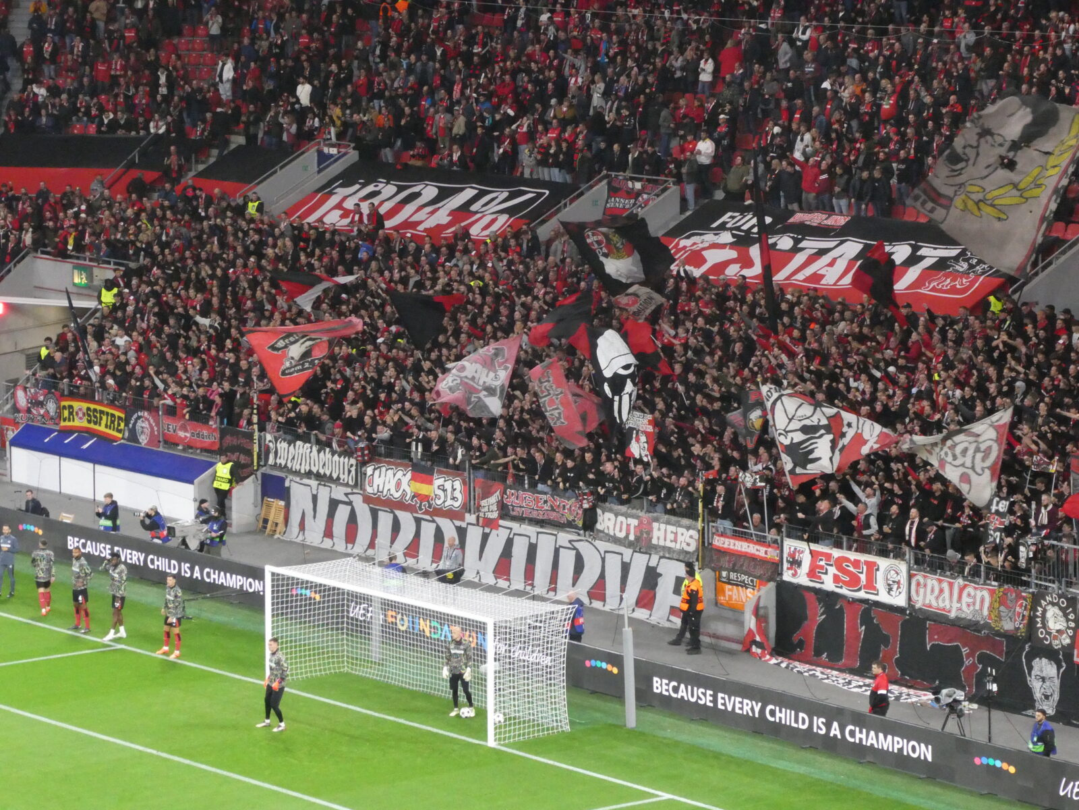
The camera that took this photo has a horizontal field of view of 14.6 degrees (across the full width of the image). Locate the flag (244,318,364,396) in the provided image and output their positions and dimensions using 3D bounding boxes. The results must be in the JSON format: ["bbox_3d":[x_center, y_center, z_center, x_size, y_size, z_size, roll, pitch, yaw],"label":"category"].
[{"bbox_3d":[-6.007,-1.214,107.281,2.800,1.950,0.450,2,8,15],"label":"flag"}]

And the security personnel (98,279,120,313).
[{"bbox_3d":[-12.204,-2.685,119.200,0.580,1.780,0.400,2,8,16],"label":"security personnel"}]

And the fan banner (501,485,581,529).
[{"bbox_3d":[0.049,2.391,98.224,0.070,0.700,2.950,-7,11,-39],"label":"fan banner"}]

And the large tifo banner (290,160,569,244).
[{"bbox_3d":[-3.341,-6.024,125.675,3.500,0.200,11.000,-36,27,-30],"label":"large tifo banner"}]

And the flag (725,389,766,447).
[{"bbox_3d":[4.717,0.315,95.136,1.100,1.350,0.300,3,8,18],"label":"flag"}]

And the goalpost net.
[{"bbox_3d":[-2.464,4.897,85.344,2.220,2.560,7.560,-6,10,-39],"label":"goalpost net"}]

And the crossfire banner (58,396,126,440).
[{"bbox_3d":[-11.996,0.391,112.419,0.080,0.830,3.150,-6,10,-39],"label":"crossfire banner"}]

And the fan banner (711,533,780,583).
[{"bbox_3d":[4.543,3.372,92.744,0.070,0.800,2.200,-7,11,-39],"label":"fan banner"}]

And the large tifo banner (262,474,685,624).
[{"bbox_3d":[-1.628,3.377,99.463,0.120,1.680,15.500,-6,10,-39],"label":"large tifo banner"}]

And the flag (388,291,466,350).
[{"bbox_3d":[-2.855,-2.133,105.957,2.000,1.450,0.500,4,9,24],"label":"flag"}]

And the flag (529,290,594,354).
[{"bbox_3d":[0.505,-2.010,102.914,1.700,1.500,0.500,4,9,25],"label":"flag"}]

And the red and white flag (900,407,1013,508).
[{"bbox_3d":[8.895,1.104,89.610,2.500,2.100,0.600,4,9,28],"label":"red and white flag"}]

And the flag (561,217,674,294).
[{"bbox_3d":[1.947,-3.736,105.075,2.700,1.950,0.500,3,8,18],"label":"flag"}]

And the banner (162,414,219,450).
[{"bbox_3d":[-9.049,0.740,108.836,0.080,0.630,2.550,-6,10,-39],"label":"banner"}]

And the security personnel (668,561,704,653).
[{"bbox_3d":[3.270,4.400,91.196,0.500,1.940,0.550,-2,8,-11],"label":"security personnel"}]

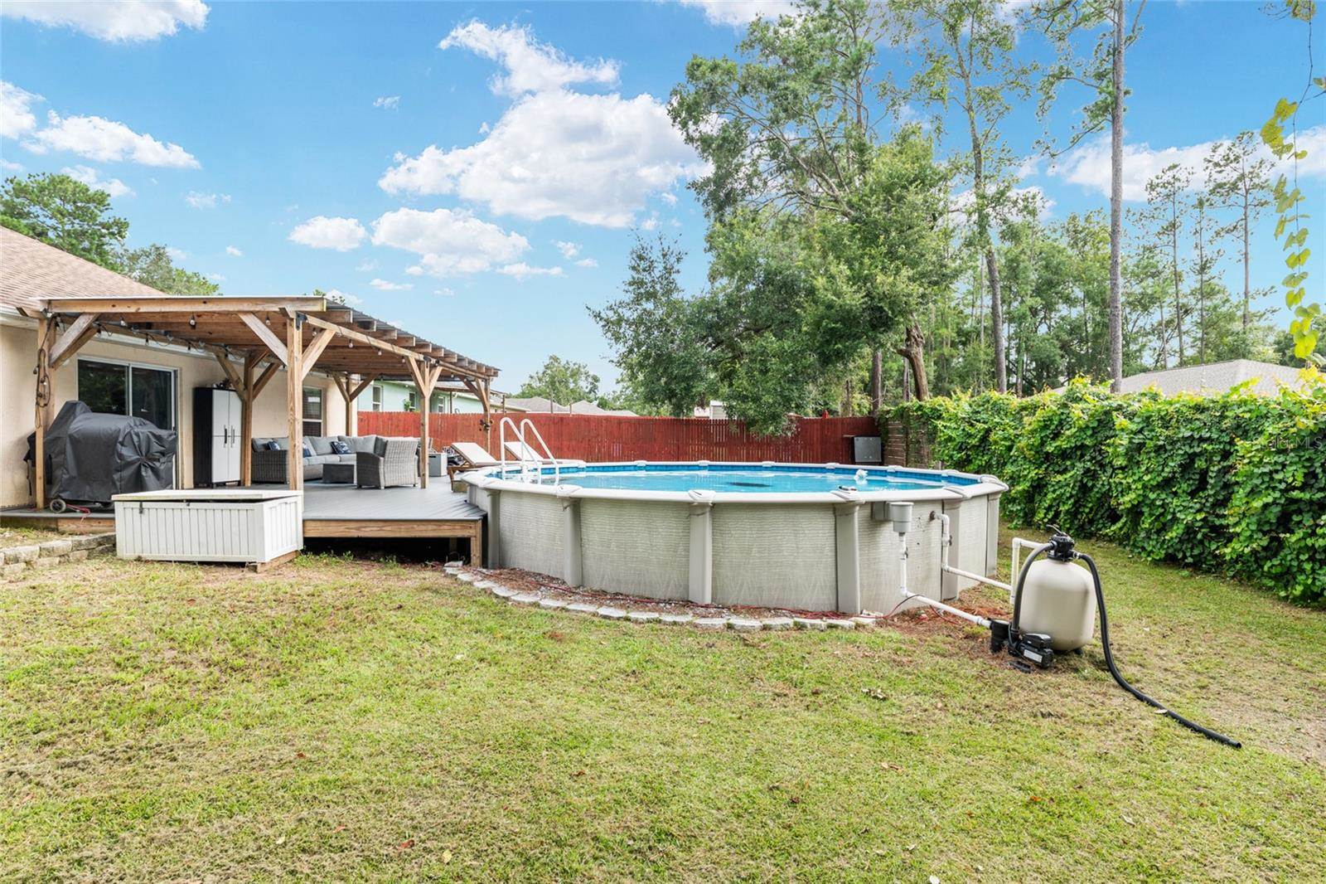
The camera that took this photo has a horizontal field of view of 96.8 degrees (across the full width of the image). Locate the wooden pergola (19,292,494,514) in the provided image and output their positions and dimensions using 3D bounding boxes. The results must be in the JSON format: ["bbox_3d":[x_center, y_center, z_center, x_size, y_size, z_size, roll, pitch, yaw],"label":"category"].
[{"bbox_3d":[-5.908,-0.469,11.048,3.700,2.620,7.700,0,0,0],"label":"wooden pergola"}]

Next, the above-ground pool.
[{"bbox_3d":[0.926,0.980,8.854,7.400,1.080,7.400,0,0,0],"label":"above-ground pool"}]

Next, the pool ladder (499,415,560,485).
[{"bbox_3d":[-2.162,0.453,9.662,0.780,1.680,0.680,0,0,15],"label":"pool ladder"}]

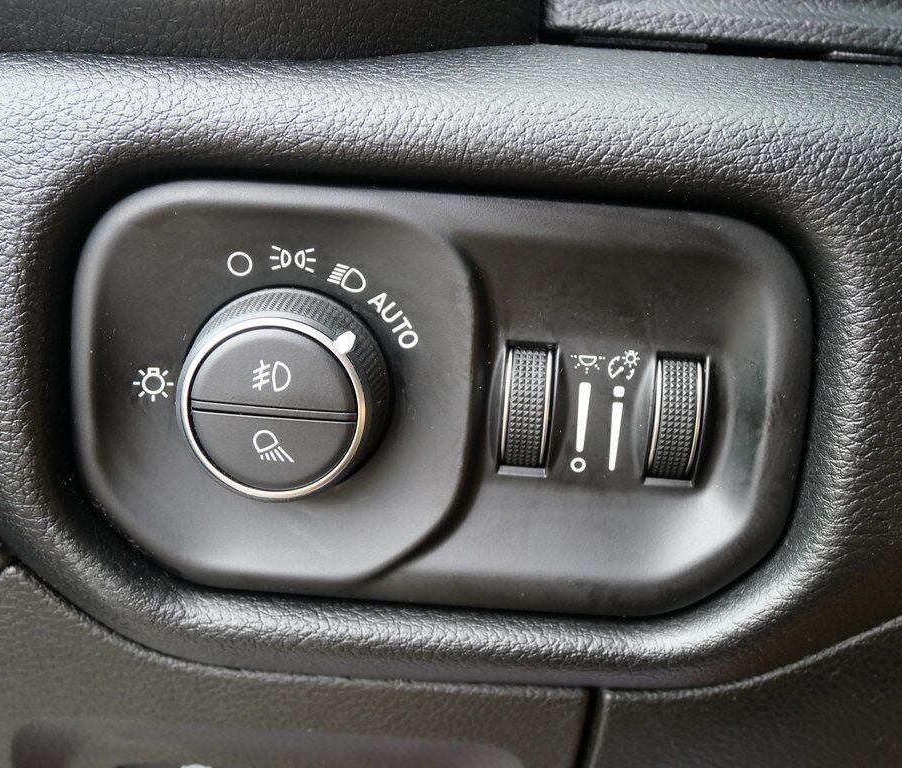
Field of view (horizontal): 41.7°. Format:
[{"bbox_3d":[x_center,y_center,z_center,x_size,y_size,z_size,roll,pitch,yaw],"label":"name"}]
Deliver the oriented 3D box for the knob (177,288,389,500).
[{"bbox_3d":[-0.034,0.003,0.235,0.042,0.042,0.019,4,8,-2],"label":"knob"}]

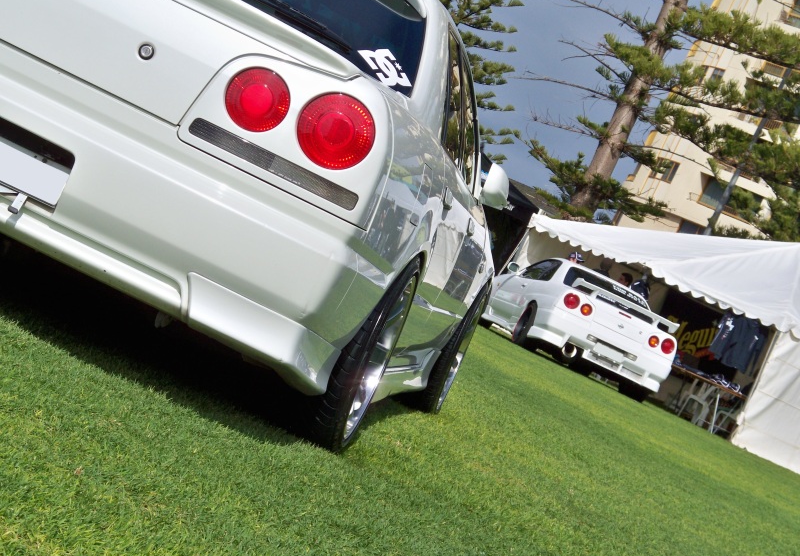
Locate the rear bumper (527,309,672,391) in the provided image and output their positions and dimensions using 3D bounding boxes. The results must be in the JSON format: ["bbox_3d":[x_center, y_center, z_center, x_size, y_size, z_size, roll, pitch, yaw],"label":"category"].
[{"bbox_3d":[2.497,0.845,29.345,1.740,0.460,0.680,25,1,-10],"label":"rear bumper"}]

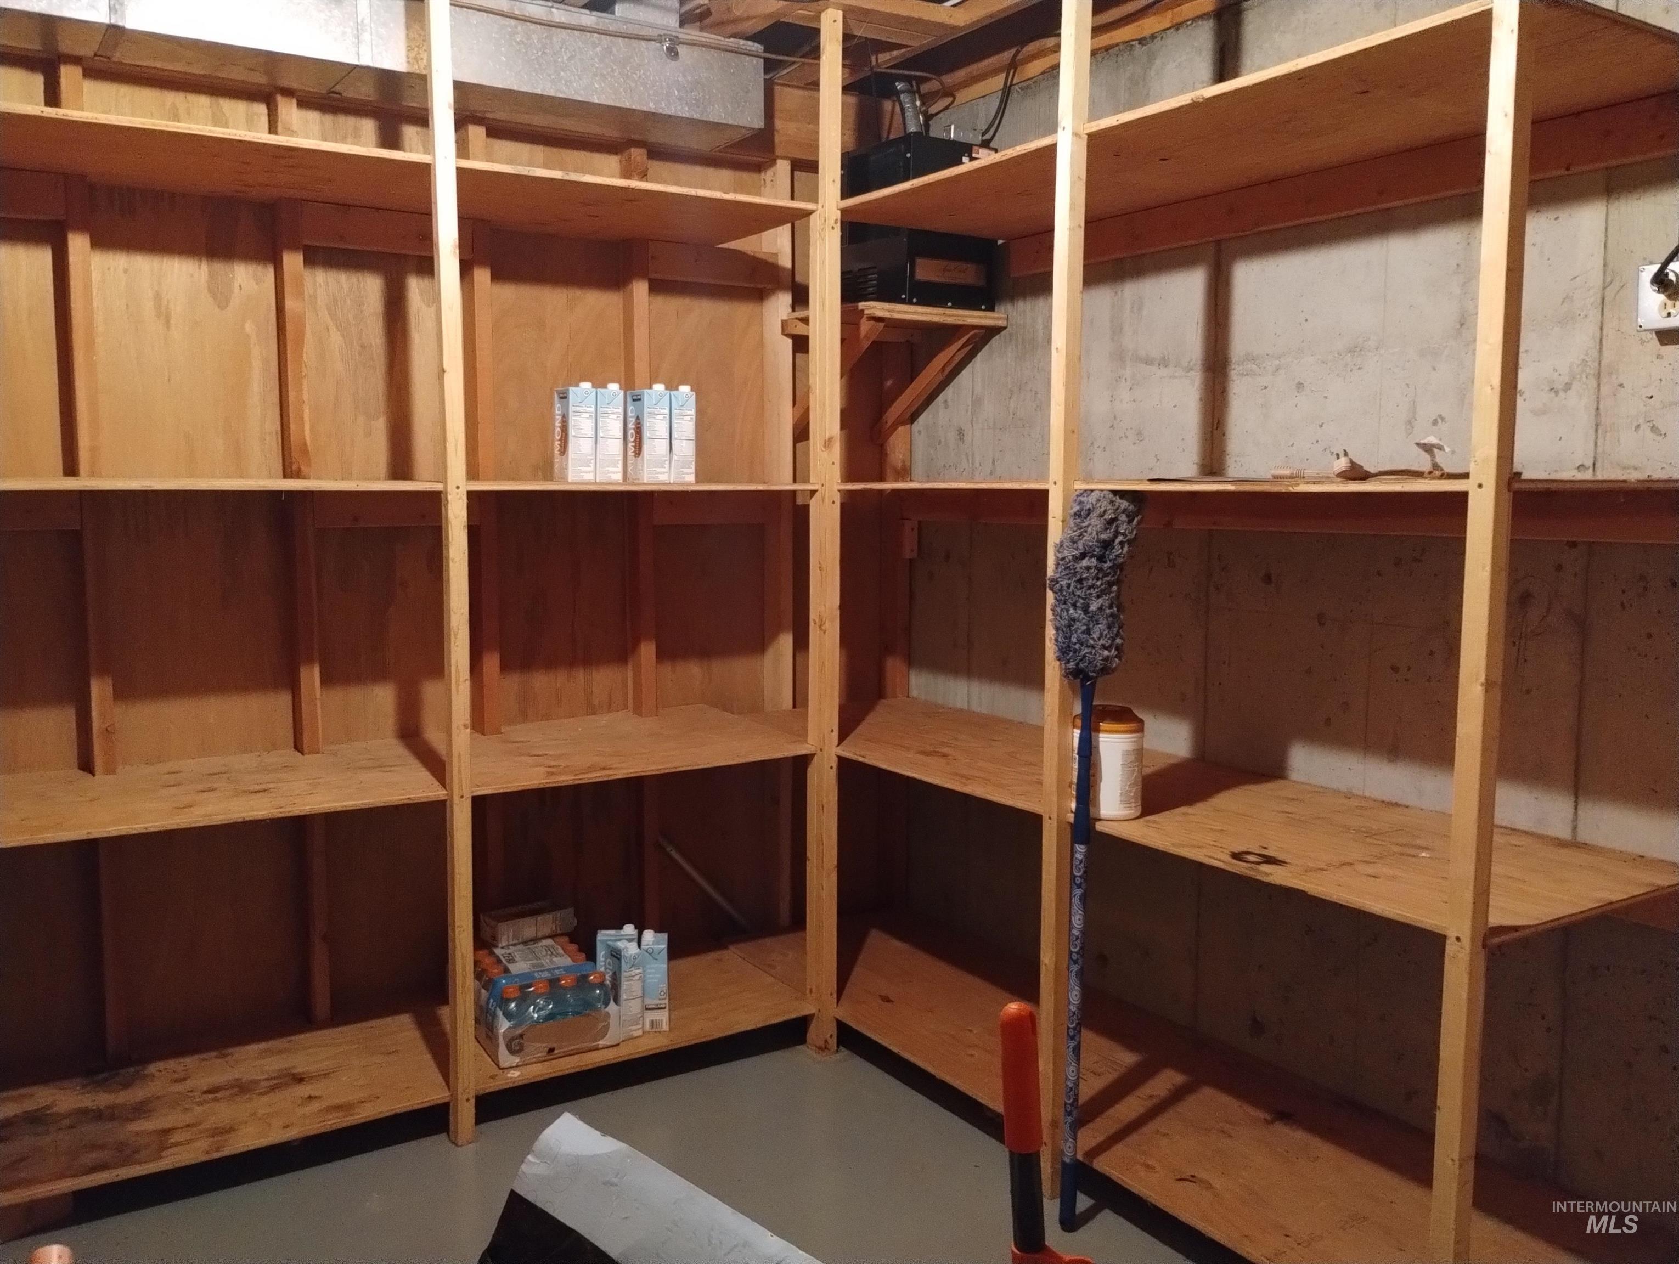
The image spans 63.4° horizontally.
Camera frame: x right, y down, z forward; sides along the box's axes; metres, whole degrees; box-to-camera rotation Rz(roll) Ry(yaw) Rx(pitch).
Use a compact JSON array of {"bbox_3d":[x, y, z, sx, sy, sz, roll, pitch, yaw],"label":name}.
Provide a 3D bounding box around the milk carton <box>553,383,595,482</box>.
[{"bbox_3d":[-0.553,-0.419,2.854,0.059,0.210,0.087,-3,7,-32],"label":"milk carton"}]

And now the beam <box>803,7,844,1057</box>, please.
[{"bbox_3d":[-0.034,-0.181,3.069,0.038,2.330,0.075,-3,7,-32],"label":"beam"}]

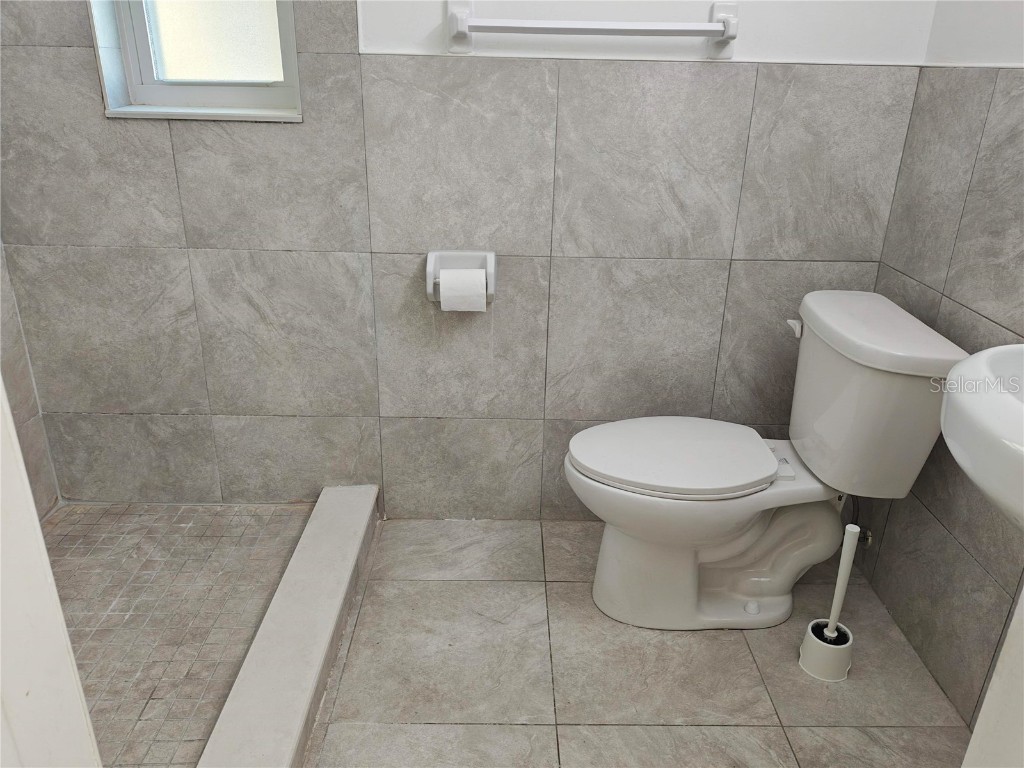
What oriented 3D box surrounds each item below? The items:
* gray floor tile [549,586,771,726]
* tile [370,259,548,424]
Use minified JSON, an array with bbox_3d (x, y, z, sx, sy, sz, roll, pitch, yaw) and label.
[{"bbox_3d":[0.317,0.606,1.700,0.455,0.012,0.453,1,23,-1],"label":"gray floor tile"},{"bbox_3d":[-0.131,-0.117,1.939,0.452,0.454,0.012,1,23,-1],"label":"tile"}]

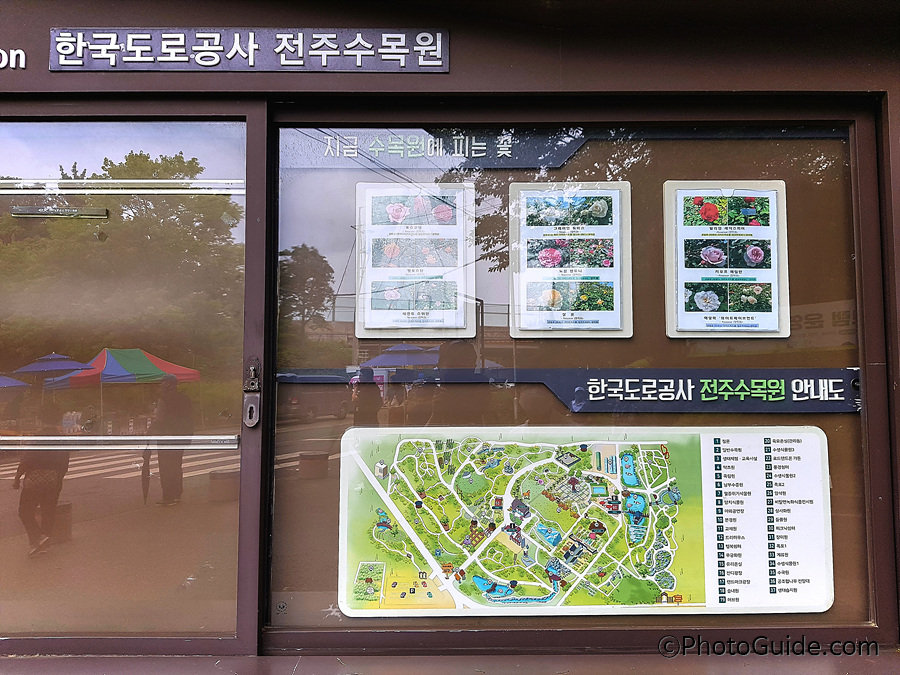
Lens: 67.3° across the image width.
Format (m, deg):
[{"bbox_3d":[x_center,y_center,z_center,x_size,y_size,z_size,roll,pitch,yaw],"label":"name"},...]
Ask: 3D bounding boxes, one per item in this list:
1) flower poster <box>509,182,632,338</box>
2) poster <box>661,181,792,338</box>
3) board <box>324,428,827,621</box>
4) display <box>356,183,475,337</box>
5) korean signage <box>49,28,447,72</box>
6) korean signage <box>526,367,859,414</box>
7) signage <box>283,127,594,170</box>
[{"bbox_3d":[0.256,-0.163,1.436,0.258,0.332,0.020,0,-4,-1],"label":"flower poster"},{"bbox_3d":[0.585,-0.165,1.440,0.261,0.337,0.020,0,-4,-1],"label":"poster"},{"bbox_3d":[0.283,0.379,1.406,1.018,0.382,0.015,0,-4,-1],"label":"board"},{"bbox_3d":[-0.072,-0.162,1.433,0.252,0.330,0.020,0,-4,-1],"label":"display"},{"bbox_3d":[-0.404,-0.579,1.378,0.805,0.090,0.020,0,-4,-1],"label":"korean signage"},{"bbox_3d":[0.513,0.113,1.428,0.705,0.094,0.010,0,-4,-1],"label":"korean signage"},{"bbox_3d":[-0.033,-0.405,1.457,0.661,0.090,0.010,0,-4,-1],"label":"signage"}]

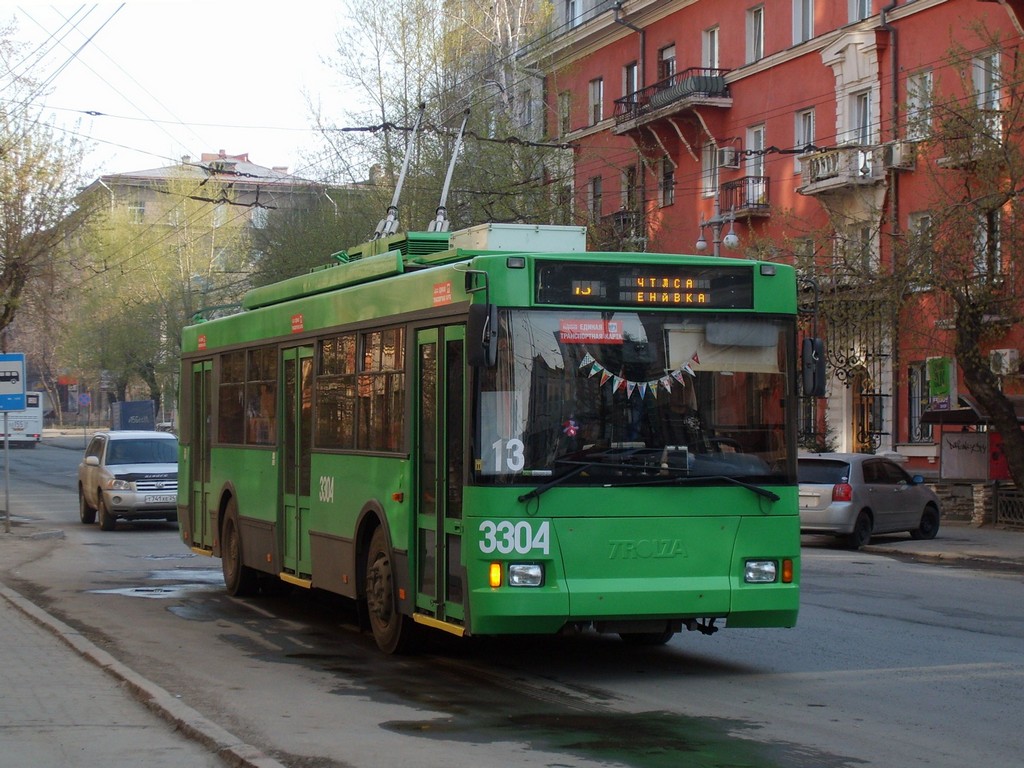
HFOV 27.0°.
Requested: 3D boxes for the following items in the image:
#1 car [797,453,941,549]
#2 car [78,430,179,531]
[{"bbox_3d":[5.780,1.911,35.963,1.695,1.470,4.175,0,-1,35],"label":"car"},{"bbox_3d":[-6.732,1.712,38.625,1.825,1.690,4.690,1,-1,-18],"label":"car"}]

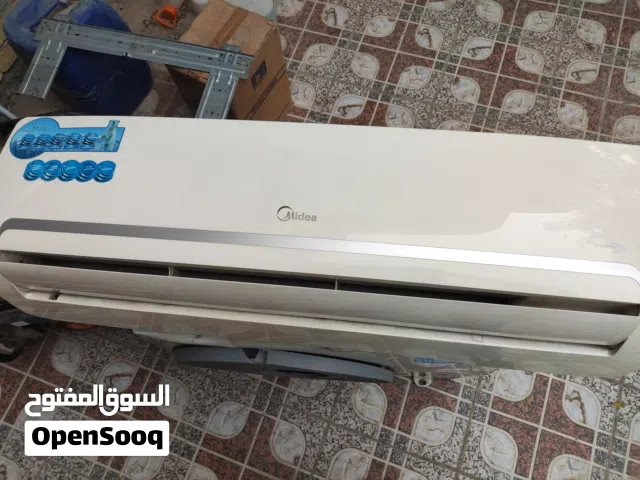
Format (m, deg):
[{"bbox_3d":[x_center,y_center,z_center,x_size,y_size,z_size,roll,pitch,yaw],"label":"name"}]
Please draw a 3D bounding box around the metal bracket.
[{"bbox_3d":[-0.548,-0.492,1.424,0.683,0.028,0.281,12,76,5],"label":"metal bracket"}]

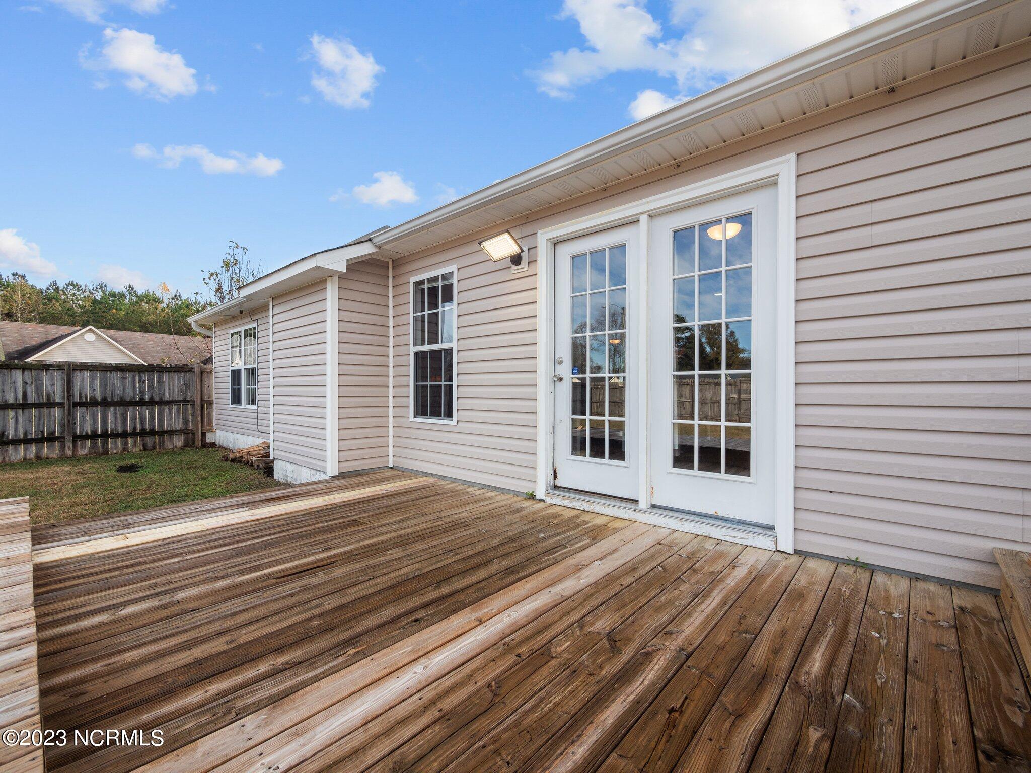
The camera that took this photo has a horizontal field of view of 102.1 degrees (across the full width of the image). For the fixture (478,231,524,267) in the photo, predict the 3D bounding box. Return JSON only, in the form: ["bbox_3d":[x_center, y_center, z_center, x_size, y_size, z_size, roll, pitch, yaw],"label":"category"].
[{"bbox_3d":[-0.080,-1.123,3.466,0.345,0.190,0.290,0,0,43],"label":"fixture"}]

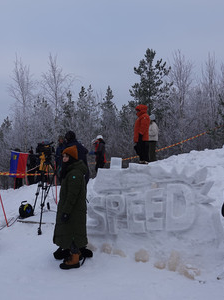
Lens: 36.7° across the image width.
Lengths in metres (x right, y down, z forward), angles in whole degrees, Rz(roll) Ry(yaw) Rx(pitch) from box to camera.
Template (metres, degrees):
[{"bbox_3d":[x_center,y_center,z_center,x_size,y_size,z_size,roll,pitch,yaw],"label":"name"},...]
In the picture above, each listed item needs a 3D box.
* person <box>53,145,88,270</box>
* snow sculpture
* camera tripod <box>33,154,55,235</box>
[{"bbox_3d":[-0.572,0.796,4.650,0.460,1.700,0.520,0,0,-9],"label":"person"},{"bbox_3d":[0.681,0.809,5.750,2.200,1.260,0.500,0,0,10],"label":"snow sculpture"},{"bbox_3d":[-1.260,0.800,6.300,0.450,1.420,0.550,0,0,-12],"label":"camera tripod"}]

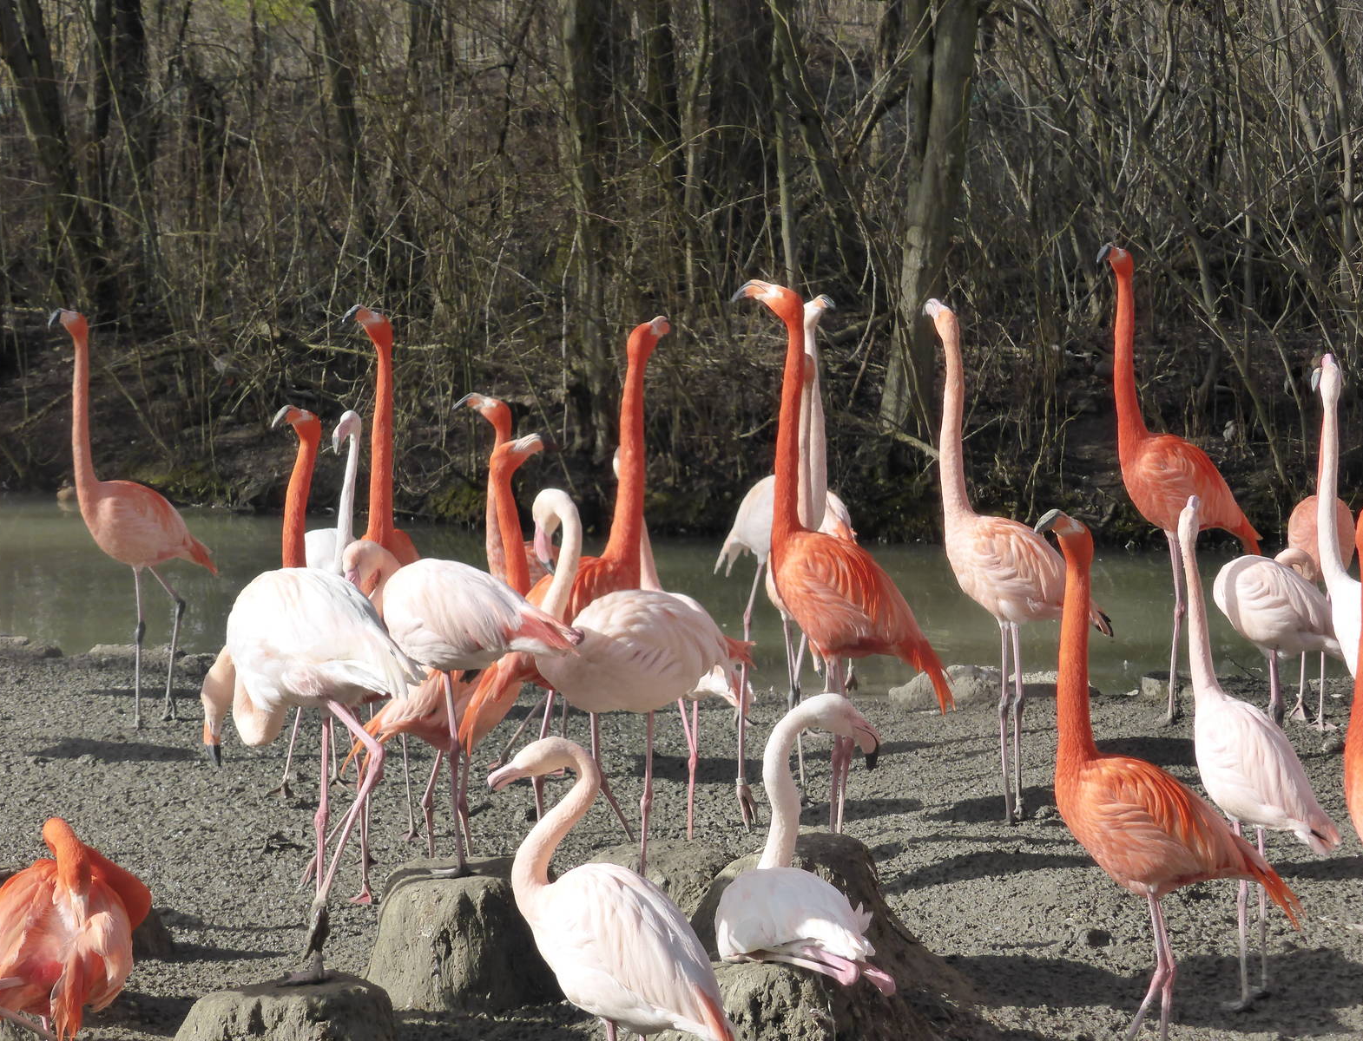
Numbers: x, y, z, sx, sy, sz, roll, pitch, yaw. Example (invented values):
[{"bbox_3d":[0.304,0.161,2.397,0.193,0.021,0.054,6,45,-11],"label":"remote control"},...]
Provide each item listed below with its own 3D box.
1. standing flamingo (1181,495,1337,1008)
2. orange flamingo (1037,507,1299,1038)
[{"bbox_3d":[1.357,0.551,7.000,0.440,1.230,0.250,8,13,37],"label":"standing flamingo"},{"bbox_3d":[0.992,0.587,6.050,0.540,1.237,0.260,3,10,16],"label":"orange flamingo"}]

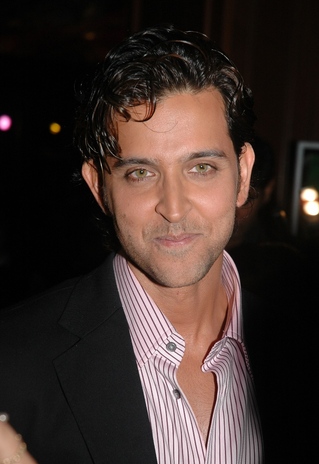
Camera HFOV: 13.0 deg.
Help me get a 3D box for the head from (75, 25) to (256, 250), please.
[{"bbox_3d":[0.008,-0.085,1.540,0.190,0.265,0.235,-5,5,-2],"label":"head"}]

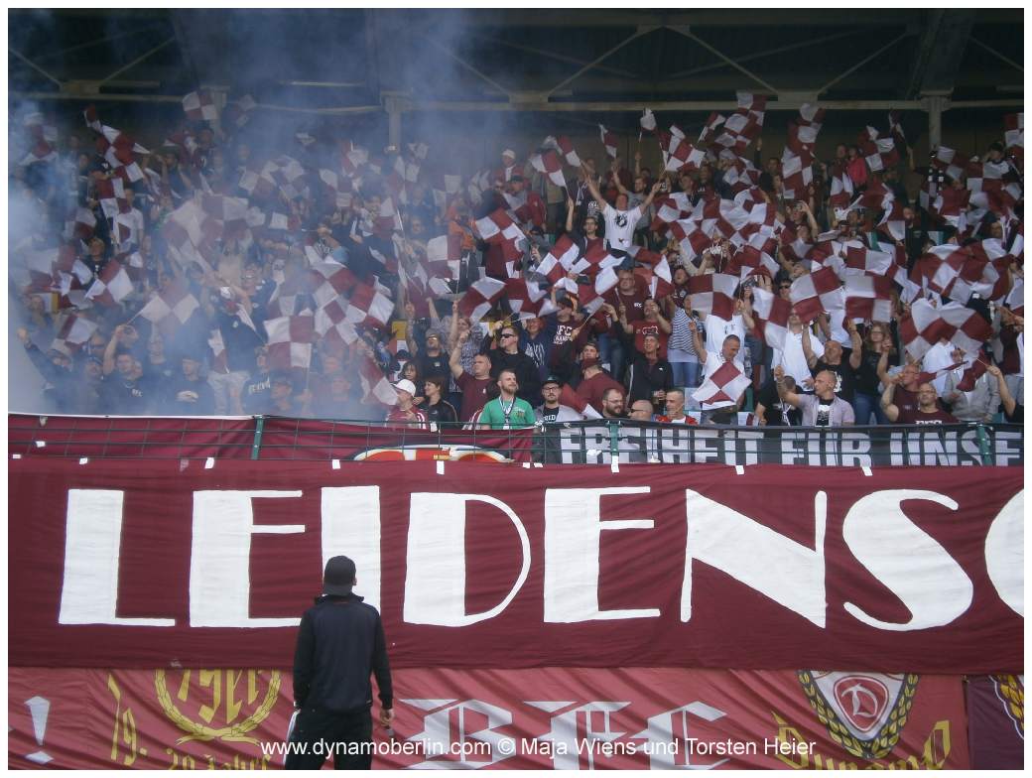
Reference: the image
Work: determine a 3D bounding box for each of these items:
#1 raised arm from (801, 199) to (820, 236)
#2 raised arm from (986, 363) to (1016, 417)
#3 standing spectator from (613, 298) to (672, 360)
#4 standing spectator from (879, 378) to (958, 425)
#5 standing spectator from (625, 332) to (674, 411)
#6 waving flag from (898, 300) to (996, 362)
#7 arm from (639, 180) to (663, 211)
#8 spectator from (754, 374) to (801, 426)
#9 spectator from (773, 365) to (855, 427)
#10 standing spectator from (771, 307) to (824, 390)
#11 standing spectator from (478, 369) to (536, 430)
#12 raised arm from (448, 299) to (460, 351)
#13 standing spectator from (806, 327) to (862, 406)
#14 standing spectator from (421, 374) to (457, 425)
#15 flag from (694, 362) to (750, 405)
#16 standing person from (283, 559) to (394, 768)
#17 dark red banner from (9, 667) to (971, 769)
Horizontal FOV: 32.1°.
[{"bbox_3d":[3.645,-2.108,22.200,0.250,0.470,0.220,0,-6,0],"label":"raised arm"},{"bbox_3d":[4.654,0.016,17.172,0.290,0.520,0.220,-1,-6,5],"label":"raised arm"},{"bbox_3d":[1.341,-0.074,19.002,0.620,1.820,0.450,0,-6,0],"label":"standing spectator"},{"bbox_3d":[3.806,0.790,16.794,0.680,1.770,0.450,-2,-7,16],"label":"standing spectator"},{"bbox_3d":[1.368,0.315,18.104,0.520,1.780,0.380,-1,-6,10],"label":"standing spectator"},{"bbox_3d":[4.467,-0.634,18.567,0.970,0.620,0.250,0,-6,0],"label":"waving flag"},{"bbox_3d":[1.716,-2.457,22.700,0.310,0.420,0.250,0,-6,0],"label":"arm"},{"bbox_3d":[2.536,0.732,17.213,0.550,1.750,0.400,-1,-6,18],"label":"spectator"},{"bbox_3d":[2.824,0.687,16.792,0.740,1.790,0.480,-3,-8,24],"label":"spectator"},{"bbox_3d":[2.920,0.030,18.603,0.560,1.800,0.400,-1,-6,5],"label":"standing spectator"},{"bbox_3d":[-0.078,0.713,16.422,0.550,1.790,0.340,1,-5,-6],"label":"standing spectator"},{"bbox_3d":[-0.638,-0.661,18.500,0.130,0.550,0.140,2,-5,3],"label":"raised arm"},{"bbox_3d":[3.158,0.320,17.796,0.570,1.930,0.420,-1,-6,5],"label":"standing spectator"},{"bbox_3d":[-0.746,0.707,16.898,0.480,1.700,0.380,-4,-8,30],"label":"standing spectator"},{"bbox_3d":[2.011,-0.053,17.500,0.560,0.430,0.200,0,-6,0],"label":"flag"},{"bbox_3d":[-0.980,1.824,9.810,0.590,1.810,0.360,0,-6,3],"label":"standing person"},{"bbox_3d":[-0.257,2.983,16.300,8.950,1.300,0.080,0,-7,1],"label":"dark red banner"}]

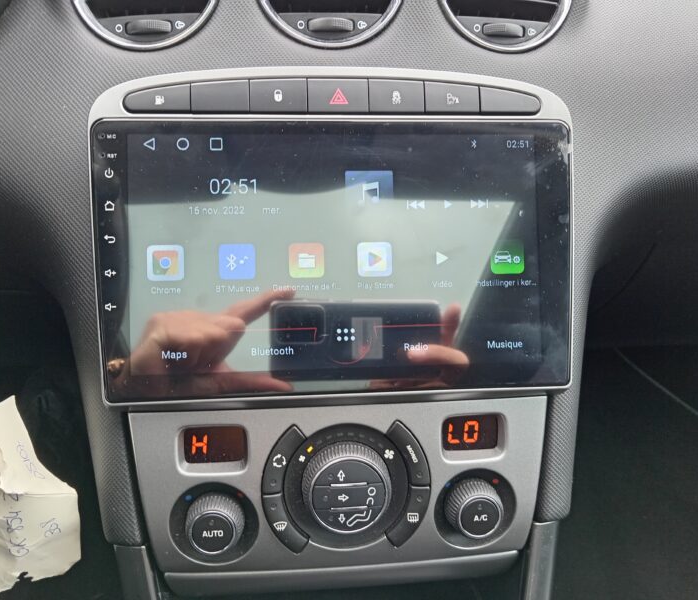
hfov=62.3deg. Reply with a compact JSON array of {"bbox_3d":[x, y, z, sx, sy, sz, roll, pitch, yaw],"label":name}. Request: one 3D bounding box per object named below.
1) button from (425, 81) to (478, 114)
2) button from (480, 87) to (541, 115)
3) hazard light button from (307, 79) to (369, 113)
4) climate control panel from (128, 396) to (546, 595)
[{"bbox_3d":[0.052,-0.101,0.290,0.028,0.015,0.011,-1,-9,-5],"label":"button"},{"bbox_3d":[0.081,-0.101,0.292,0.030,0.014,0.011,-1,-9,-5],"label":"button"},{"bbox_3d":[-0.005,-0.101,0.285,0.029,0.017,0.011,-1,-9,-5],"label":"hazard light button"},{"bbox_3d":[-0.005,0.095,0.283,0.204,0.090,0.038,-1,2,-5],"label":"climate control panel"}]

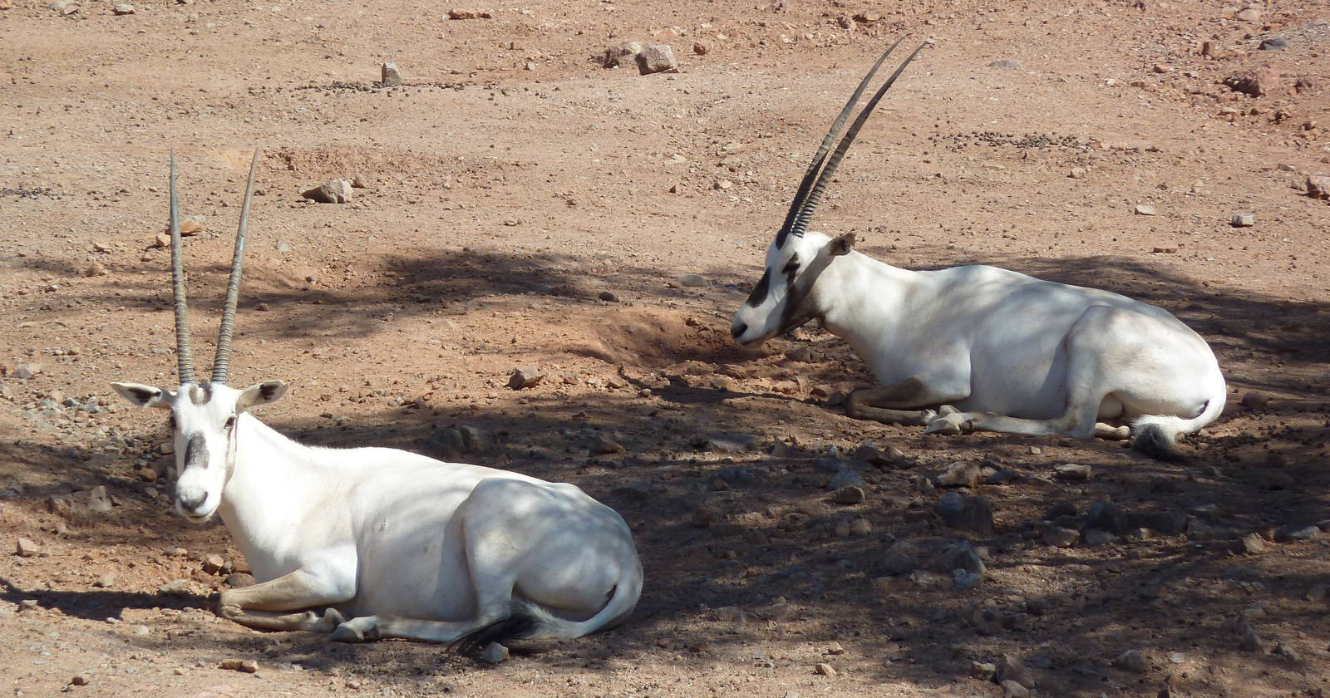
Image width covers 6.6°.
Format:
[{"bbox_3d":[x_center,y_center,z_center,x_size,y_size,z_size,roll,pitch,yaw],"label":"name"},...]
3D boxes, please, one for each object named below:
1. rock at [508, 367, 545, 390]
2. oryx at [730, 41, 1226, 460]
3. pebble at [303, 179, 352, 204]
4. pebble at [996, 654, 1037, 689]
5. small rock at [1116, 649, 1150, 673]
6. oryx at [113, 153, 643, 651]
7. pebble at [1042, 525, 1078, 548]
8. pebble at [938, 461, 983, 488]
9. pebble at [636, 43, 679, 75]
[{"bbox_3d":[-0.372,0.080,30.954,0.098,0.055,0.075,0,11,0],"label":"rock"},{"bbox_3d":[0.829,-0.295,30.409,1.350,1.000,0.530,3,11,17],"label":"oryx"},{"bbox_3d":[-0.993,-0.464,33.948,0.143,0.066,0.105,0,11,0],"label":"pebble"},{"bbox_3d":[0.877,0.806,28.780,0.099,0.075,0.080,0,12,0],"label":"pebble"},{"bbox_3d":[1.107,0.739,27.294,0.080,0.052,0.065,0,11,0],"label":"small rock"},{"bbox_3d":[-0.698,0.099,27.900,1.270,1.100,0.550,2,11,13],"label":"oryx"},{"bbox_3d":[1.038,0.491,30.253,0.093,0.049,0.074,0,12,0],"label":"pebble"},{"bbox_3d":[0.793,0.337,30.912,0.123,0.059,0.092,0,12,0],"label":"pebble"},{"bbox_3d":[-0.025,-0.916,36.475,0.125,0.086,0.108,0,12,0],"label":"pebble"}]

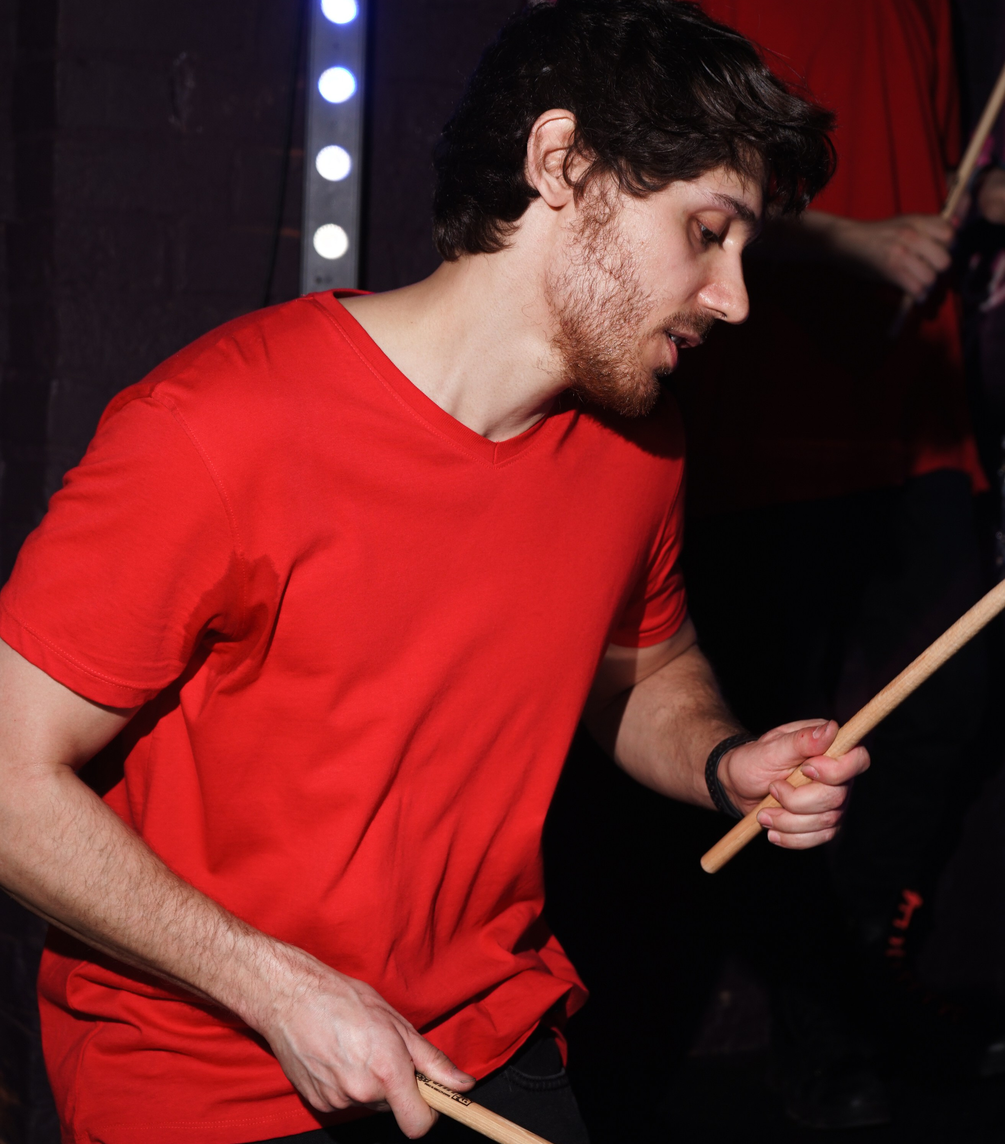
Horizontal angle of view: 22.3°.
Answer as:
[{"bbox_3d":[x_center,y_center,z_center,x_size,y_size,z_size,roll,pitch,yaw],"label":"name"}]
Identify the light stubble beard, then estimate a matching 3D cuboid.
[{"bbox_3d":[0.081,-0.173,1.680,0.112,0.116,0.142,29,5,6],"label":"light stubble beard"}]

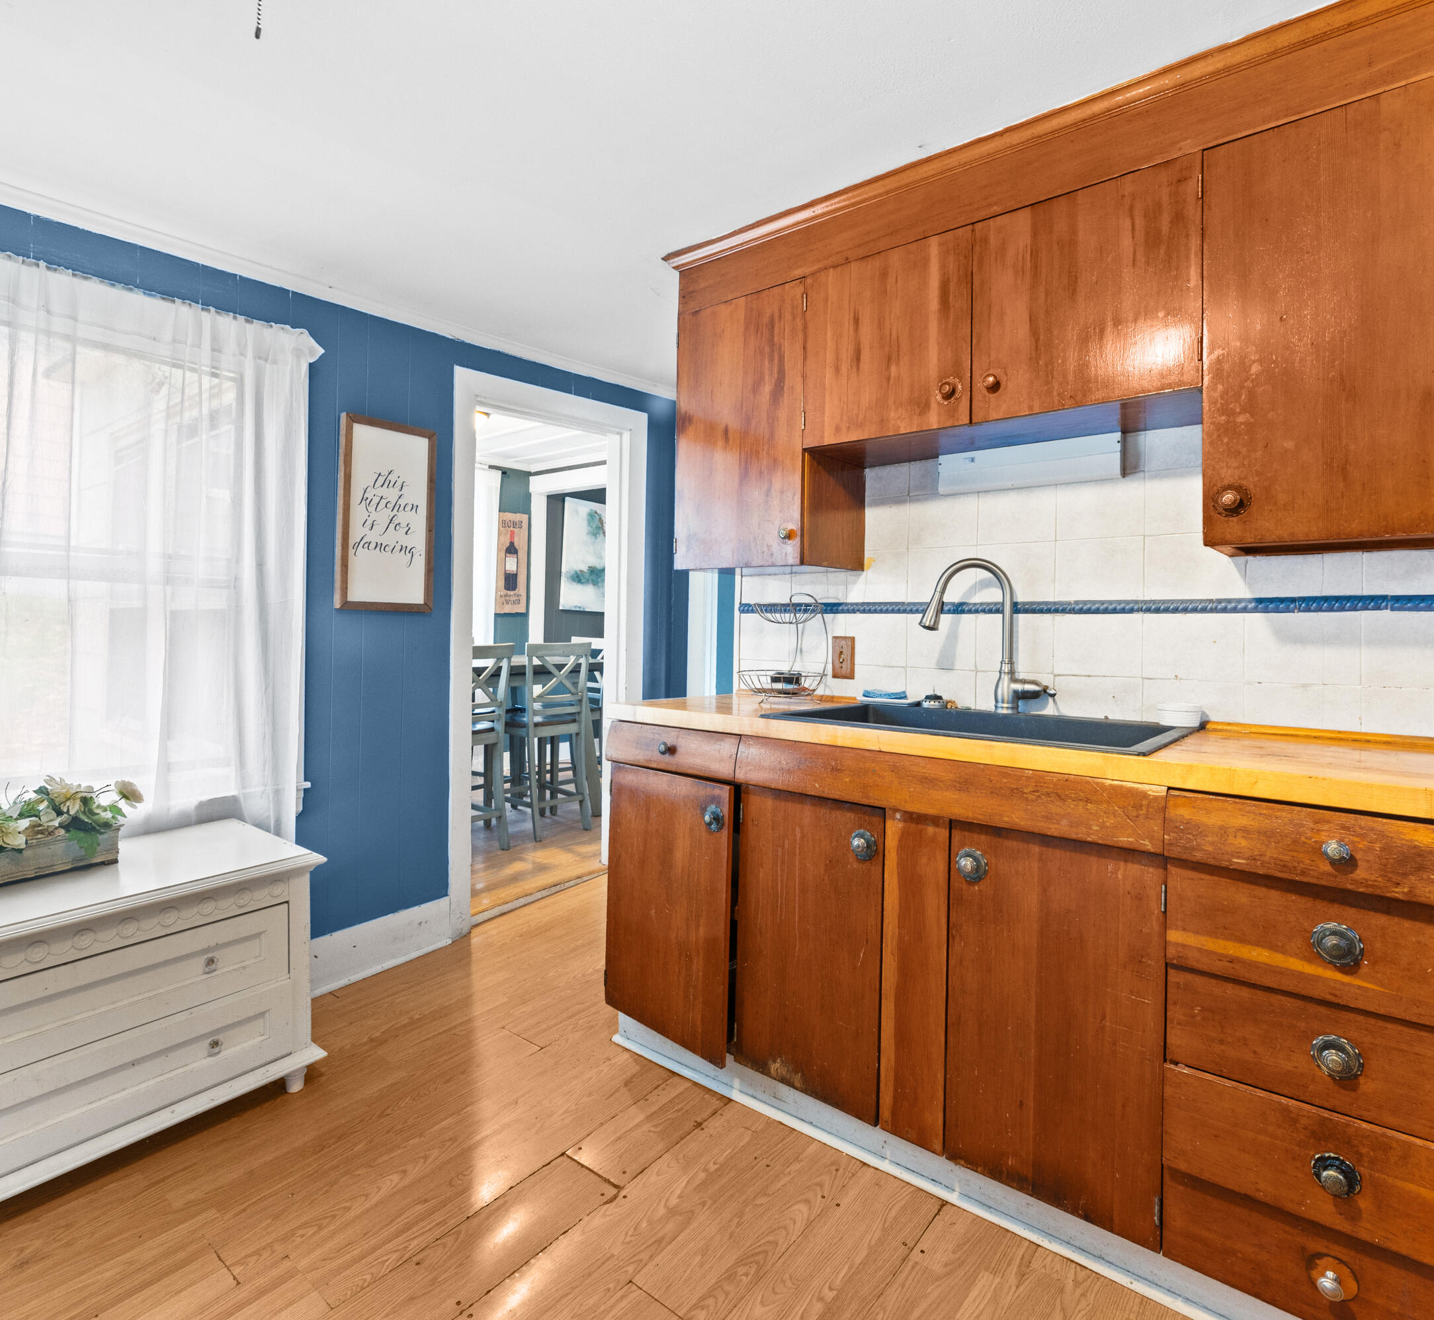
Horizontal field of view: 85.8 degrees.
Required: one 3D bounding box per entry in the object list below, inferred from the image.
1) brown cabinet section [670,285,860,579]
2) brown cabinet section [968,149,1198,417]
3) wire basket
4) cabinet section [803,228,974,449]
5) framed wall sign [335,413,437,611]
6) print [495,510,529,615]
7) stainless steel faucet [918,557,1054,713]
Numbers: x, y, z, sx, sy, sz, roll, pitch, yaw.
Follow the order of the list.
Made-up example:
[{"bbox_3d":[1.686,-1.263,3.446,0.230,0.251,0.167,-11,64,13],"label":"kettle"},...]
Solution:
[{"bbox_3d":[0.157,-0.635,2.275,0.443,0.744,0.337,2,4,38],"label":"brown cabinet section"},{"bbox_3d":[0.850,-0.751,1.728,0.436,0.434,0.337,2,4,38],"label":"brown cabinet section"},{"bbox_3d":[0.191,-0.033,2.180,0.250,0.320,0.250,1,1,0],"label":"wire basket"},{"bbox_3d":[0.505,-0.766,1.997,0.436,0.434,0.337,2,4,38],"label":"cabinet section"},{"bbox_3d":[-1.107,-0.493,2.580,0.030,0.625,0.320,2,2,38],"label":"framed wall sign"},{"bbox_3d":[-1.518,-0.716,5.700,0.030,0.745,0.280,2,2,38],"label":"print"},{"bbox_3d":[0.655,-0.062,1.868,0.300,0.380,0.130,0,1,-9],"label":"stainless steel faucet"}]

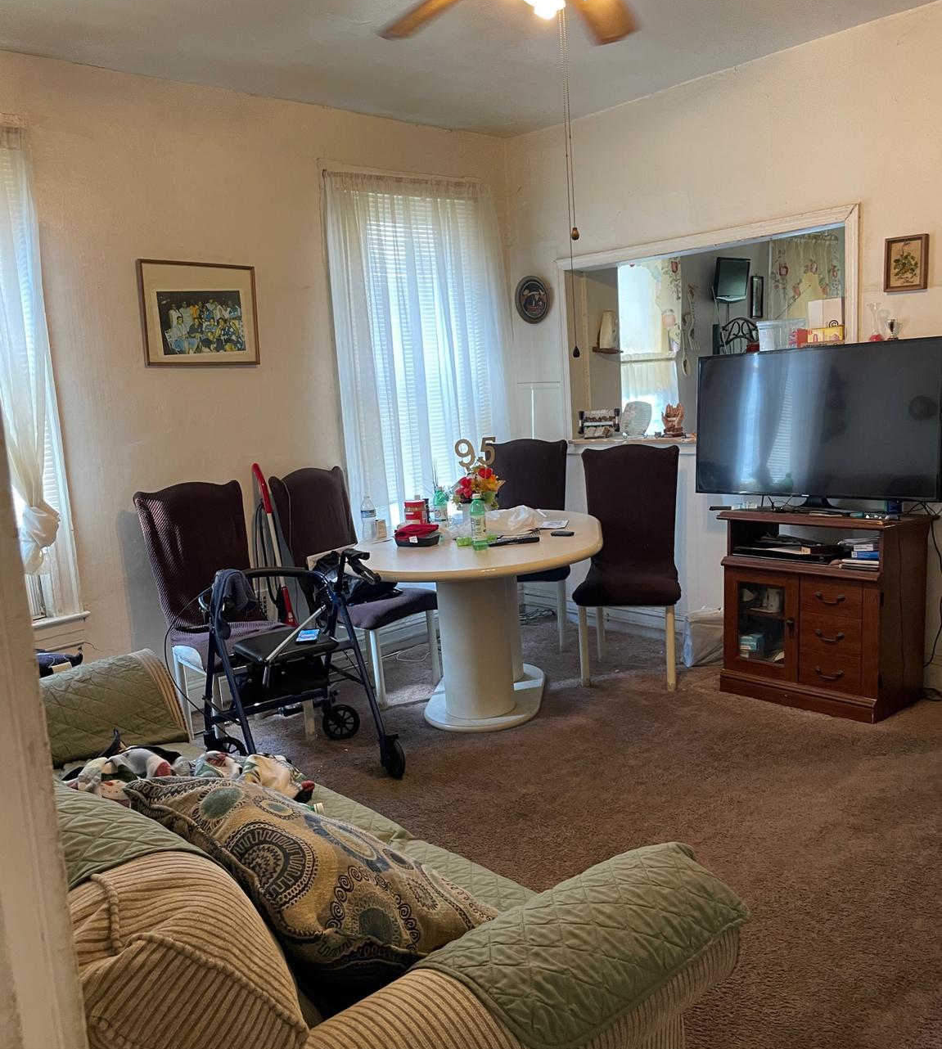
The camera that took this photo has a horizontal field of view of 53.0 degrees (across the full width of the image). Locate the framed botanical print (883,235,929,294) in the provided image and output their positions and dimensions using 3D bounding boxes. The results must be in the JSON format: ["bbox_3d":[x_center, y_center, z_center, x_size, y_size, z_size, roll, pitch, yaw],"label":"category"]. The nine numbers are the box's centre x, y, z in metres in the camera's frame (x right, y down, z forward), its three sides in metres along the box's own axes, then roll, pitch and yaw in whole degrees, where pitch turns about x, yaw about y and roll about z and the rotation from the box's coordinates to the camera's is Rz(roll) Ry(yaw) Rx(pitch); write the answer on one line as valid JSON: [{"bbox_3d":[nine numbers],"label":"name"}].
[{"bbox_3d":[1.807,-1.083,3.920,0.025,0.225,0.170,-12,12,-42],"label":"framed botanical print"}]

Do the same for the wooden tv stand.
[{"bbox_3d":[1.482,0.336,4.010,0.430,0.795,0.700,-12,12,-41],"label":"wooden tv stand"}]

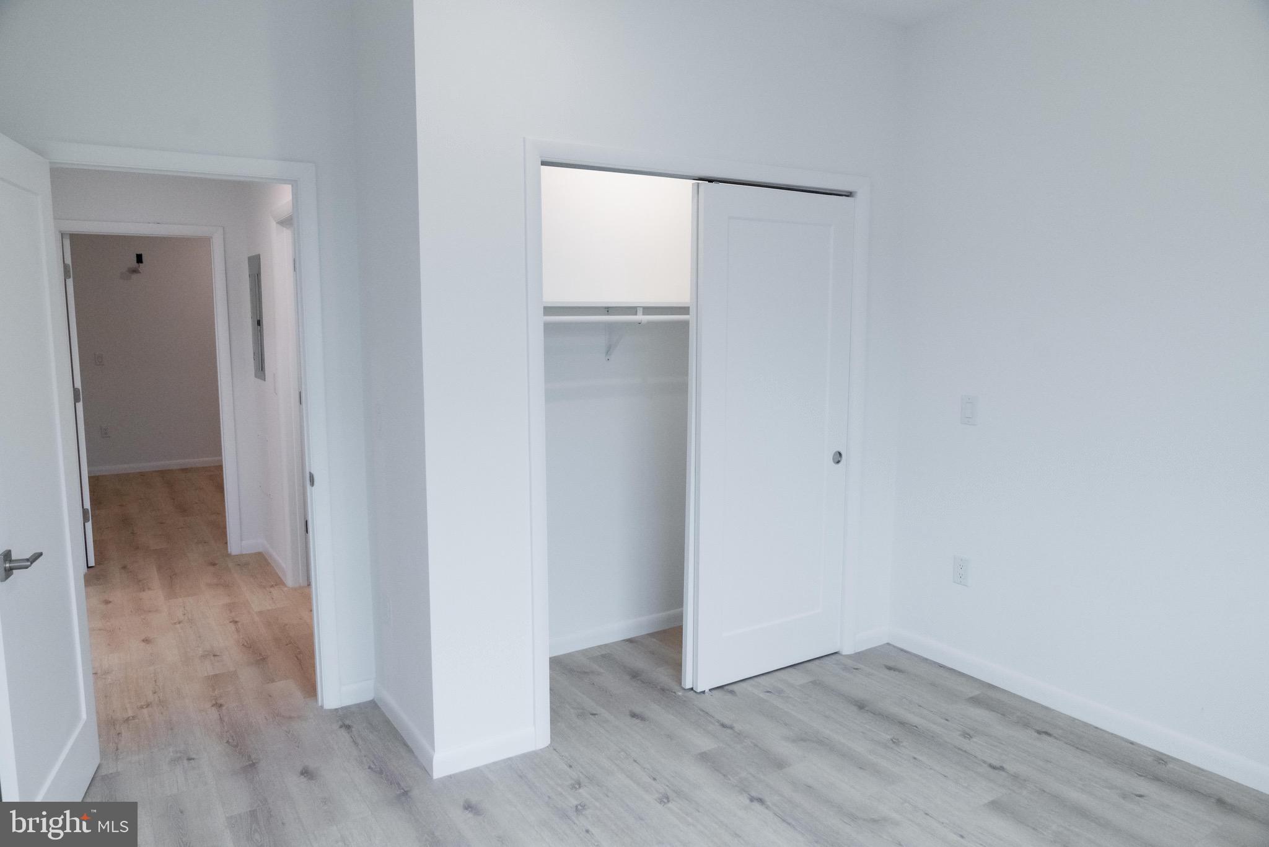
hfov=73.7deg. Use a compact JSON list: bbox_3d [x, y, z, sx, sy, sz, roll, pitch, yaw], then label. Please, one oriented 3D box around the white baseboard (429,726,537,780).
[{"bbox_3d":[-0.523,1.148,2.975,0.385,0.090,0.014,-4,8,-32],"label":"white baseboard"}]

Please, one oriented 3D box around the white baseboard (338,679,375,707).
[{"bbox_3d":[-1.132,1.095,3.449,0.135,0.090,0.014,-4,8,-32],"label":"white baseboard"}]

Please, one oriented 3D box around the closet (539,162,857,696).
[{"bbox_3d":[0.122,0.054,3.706,1.510,2.087,0.734,-4,8,-32],"label":"closet"}]

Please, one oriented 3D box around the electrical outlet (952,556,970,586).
[{"bbox_3d":[1.432,0.648,3.708,0.008,0.122,0.079,-4,8,-32],"label":"electrical outlet"}]

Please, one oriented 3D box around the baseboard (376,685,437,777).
[{"bbox_3d":[-0.871,1.125,3.177,0.014,0.090,0.729,-4,8,-32],"label":"baseboard"}]

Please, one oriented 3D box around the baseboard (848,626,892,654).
[{"bbox_3d":[1.123,1.020,4.010,0.233,0.090,0.014,-4,8,-32],"label":"baseboard"}]

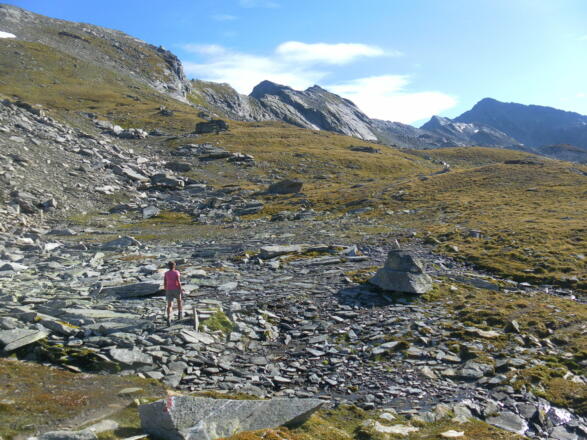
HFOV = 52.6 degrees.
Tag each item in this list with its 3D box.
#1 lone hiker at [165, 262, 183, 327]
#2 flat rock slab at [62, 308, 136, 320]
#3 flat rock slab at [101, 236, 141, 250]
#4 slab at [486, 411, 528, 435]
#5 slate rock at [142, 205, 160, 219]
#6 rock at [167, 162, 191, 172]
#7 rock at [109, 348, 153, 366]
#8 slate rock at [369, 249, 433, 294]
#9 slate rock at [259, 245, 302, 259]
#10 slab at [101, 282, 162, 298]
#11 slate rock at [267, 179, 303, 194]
[{"bbox_3d":[-3.084,1.902,15.250,0.470,1.660,0.420,0,1,-3],"label":"lone hiker"},{"bbox_3d":[-5.362,2.612,16.400,2.100,0.190,1.000,0,1,0],"label":"flat rock slab"},{"bbox_3d":[-8.600,1.168,29.500,1.950,0.580,1.400,0,1,0],"label":"flat rock slab"},{"bbox_3d":[2.705,2.559,7.500,0.520,0.170,0.380,0,1,0],"label":"slab"},{"bbox_3d":[-9.572,-0.573,40.000,1.200,0.850,1.000,0,1,0],"label":"slate rock"},{"bbox_3d":[-10.950,-5.043,57.000,2.450,0.900,1.700,0,1,0],"label":"rock"},{"bbox_3d":[-3.186,2.688,11.600,0.840,0.220,0.500,0,1,0],"label":"rock"},{"bbox_3d":[3.751,1.823,20.800,2.200,1.550,1.800,0,1,0],"label":"slate rock"},{"bbox_3d":[-0.624,1.513,28.500,2.100,0.500,1.200,0,1,0],"label":"slate rock"},{"bbox_3d":[-5.089,2.222,18.700,2.000,0.380,1.100,0,1,0],"label":"slab"},{"bbox_3d":[-0.743,-2.766,49.000,2.900,1.250,2.000,0,1,0],"label":"slate rock"}]

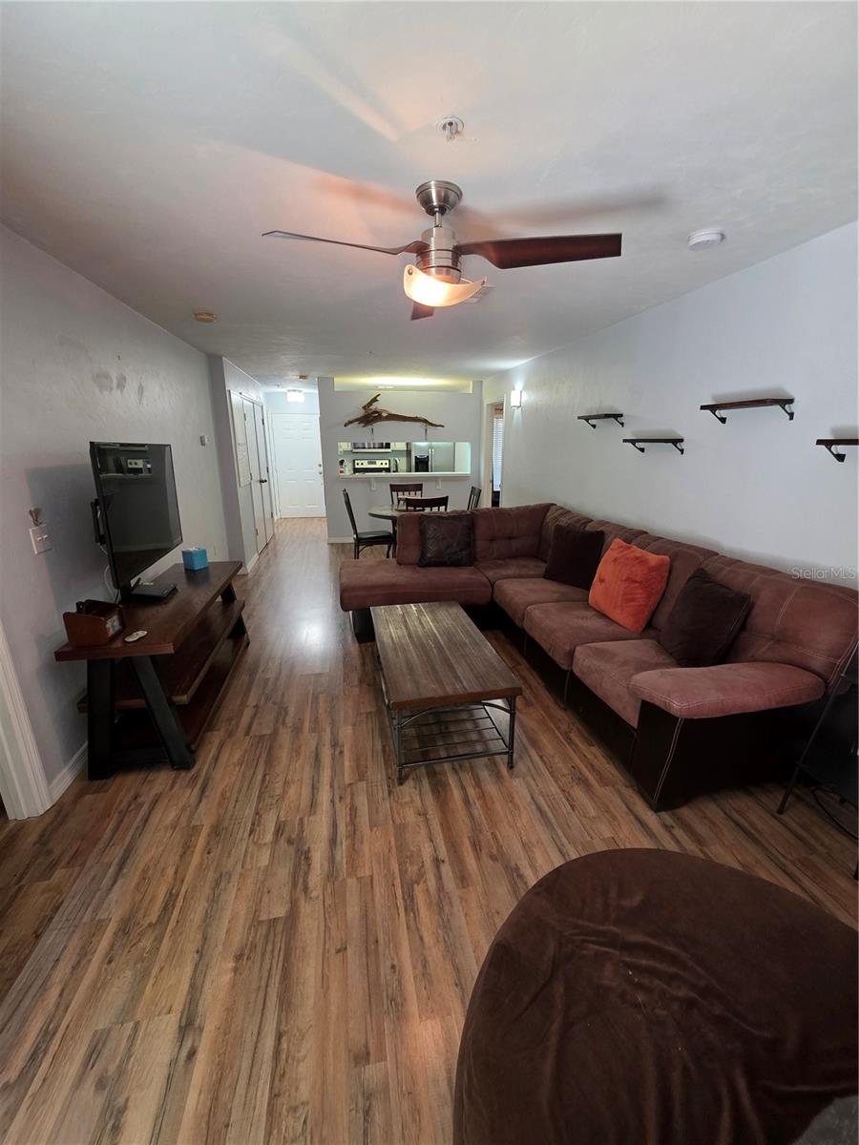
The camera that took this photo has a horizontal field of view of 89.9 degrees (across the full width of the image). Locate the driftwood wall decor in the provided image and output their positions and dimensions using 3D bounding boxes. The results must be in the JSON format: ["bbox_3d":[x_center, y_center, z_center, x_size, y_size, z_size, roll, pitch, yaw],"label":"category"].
[{"bbox_3d":[-0.498,-2.375,6.344,1.490,0.460,0.200,-2,17,-11],"label":"driftwood wall decor"}]

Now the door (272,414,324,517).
[{"bbox_3d":[-2.659,-2.164,8.856,0.910,2.040,0.050,-2,17,-11],"label":"door"}]

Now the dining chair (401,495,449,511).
[{"bbox_3d":[-0.108,-0.338,4.695,0.460,0.990,0.560,-5,17,-19],"label":"dining chair"}]

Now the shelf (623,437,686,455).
[{"bbox_3d":[1.507,-0.856,2.924,0.150,0.105,0.410,-3,17,-11],"label":"shelf"}]

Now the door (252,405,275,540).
[{"bbox_3d":[-2.612,-1.545,6.857,0.045,2.040,0.750,-3,17,-11],"label":"door"}]

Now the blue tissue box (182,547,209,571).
[{"bbox_3d":[-1.665,-0.093,3.062,0.110,0.130,0.110,8,19,23],"label":"blue tissue box"}]

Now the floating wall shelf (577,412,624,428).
[{"bbox_3d":[1.389,-1.232,3.520,0.155,0.105,0.415,-3,17,-11],"label":"floating wall shelf"}]

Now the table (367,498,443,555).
[{"bbox_3d":[-0.196,-0.389,5.276,1.080,0.755,1.080,-3,17,-11],"label":"table"}]

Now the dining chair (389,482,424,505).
[{"bbox_3d":[-0.254,-0.641,5.698,0.450,0.985,0.530,-3,17,-11],"label":"dining chair"}]

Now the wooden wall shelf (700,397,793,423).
[{"bbox_3d":[1.626,-0.832,2.231,0.150,0.103,0.405,-3,17,-11],"label":"wooden wall shelf"}]

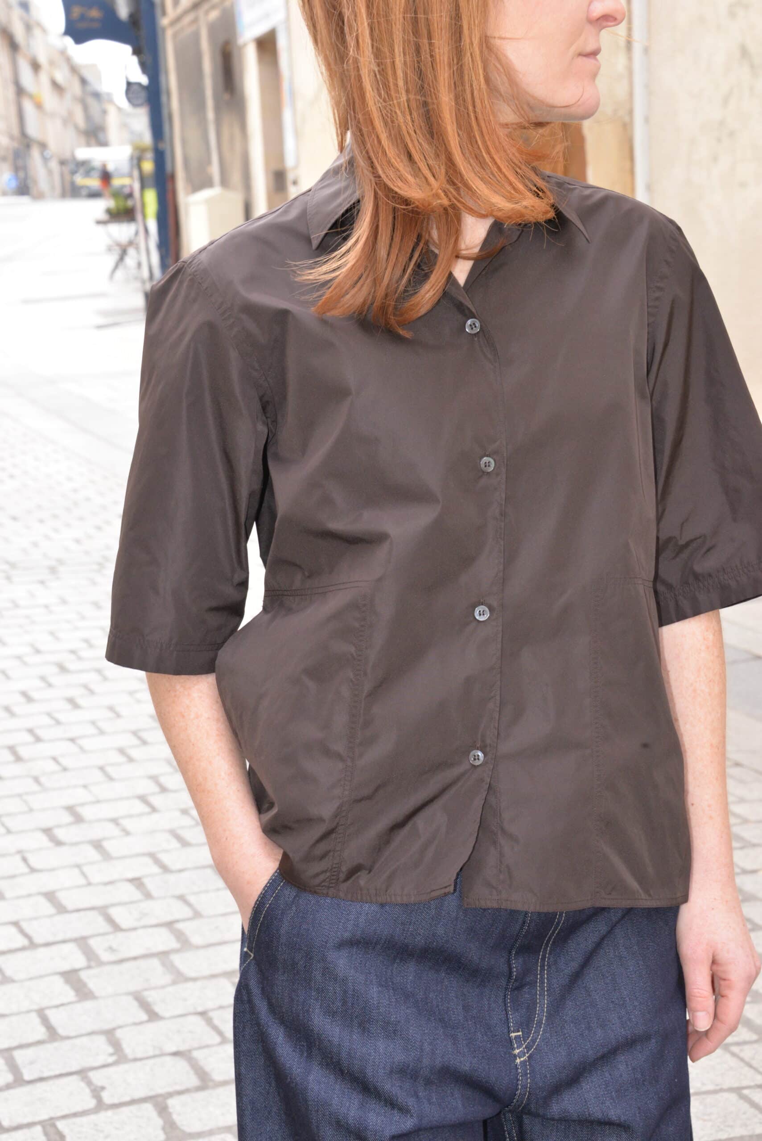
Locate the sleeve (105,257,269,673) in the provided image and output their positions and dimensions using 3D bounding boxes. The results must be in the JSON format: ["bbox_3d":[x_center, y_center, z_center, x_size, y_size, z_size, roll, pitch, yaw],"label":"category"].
[{"bbox_3d":[-0.149,-0.082,1.880,0.122,0.320,0.150,0,14,-13],"label":"sleeve"}]

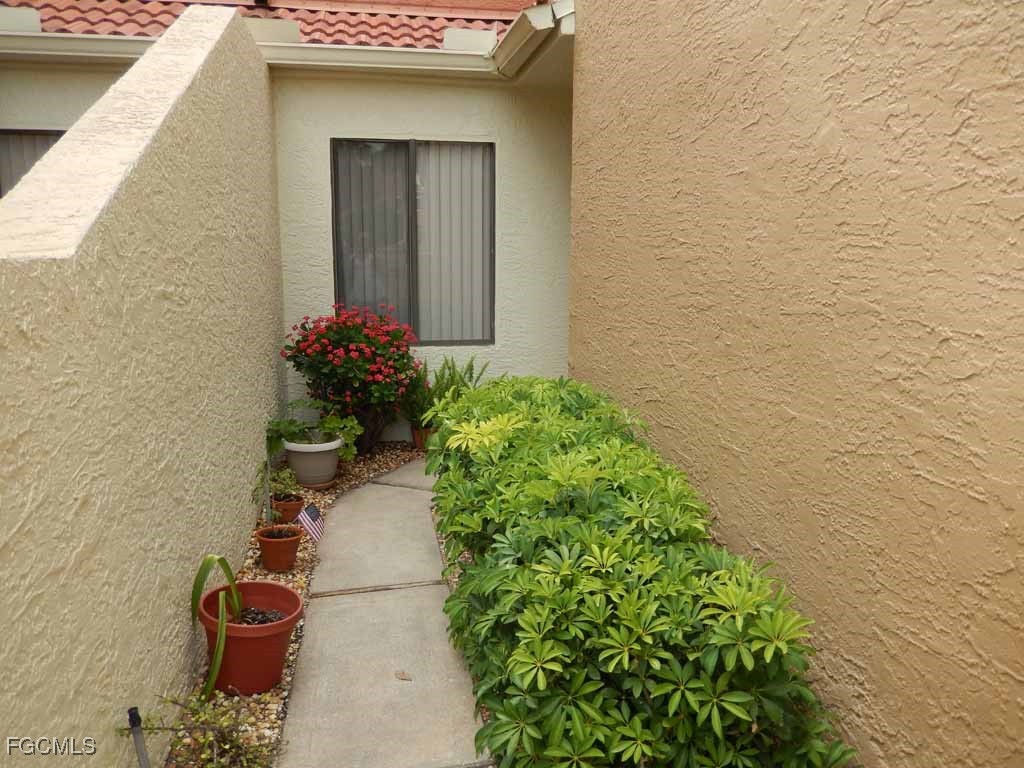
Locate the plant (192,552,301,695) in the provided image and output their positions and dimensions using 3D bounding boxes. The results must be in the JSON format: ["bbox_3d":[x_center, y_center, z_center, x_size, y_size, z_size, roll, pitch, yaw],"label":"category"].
[{"bbox_3d":[-0.864,0.781,2.413,0.345,0.400,0.370,-1,9,-10],"label":"plant"}]

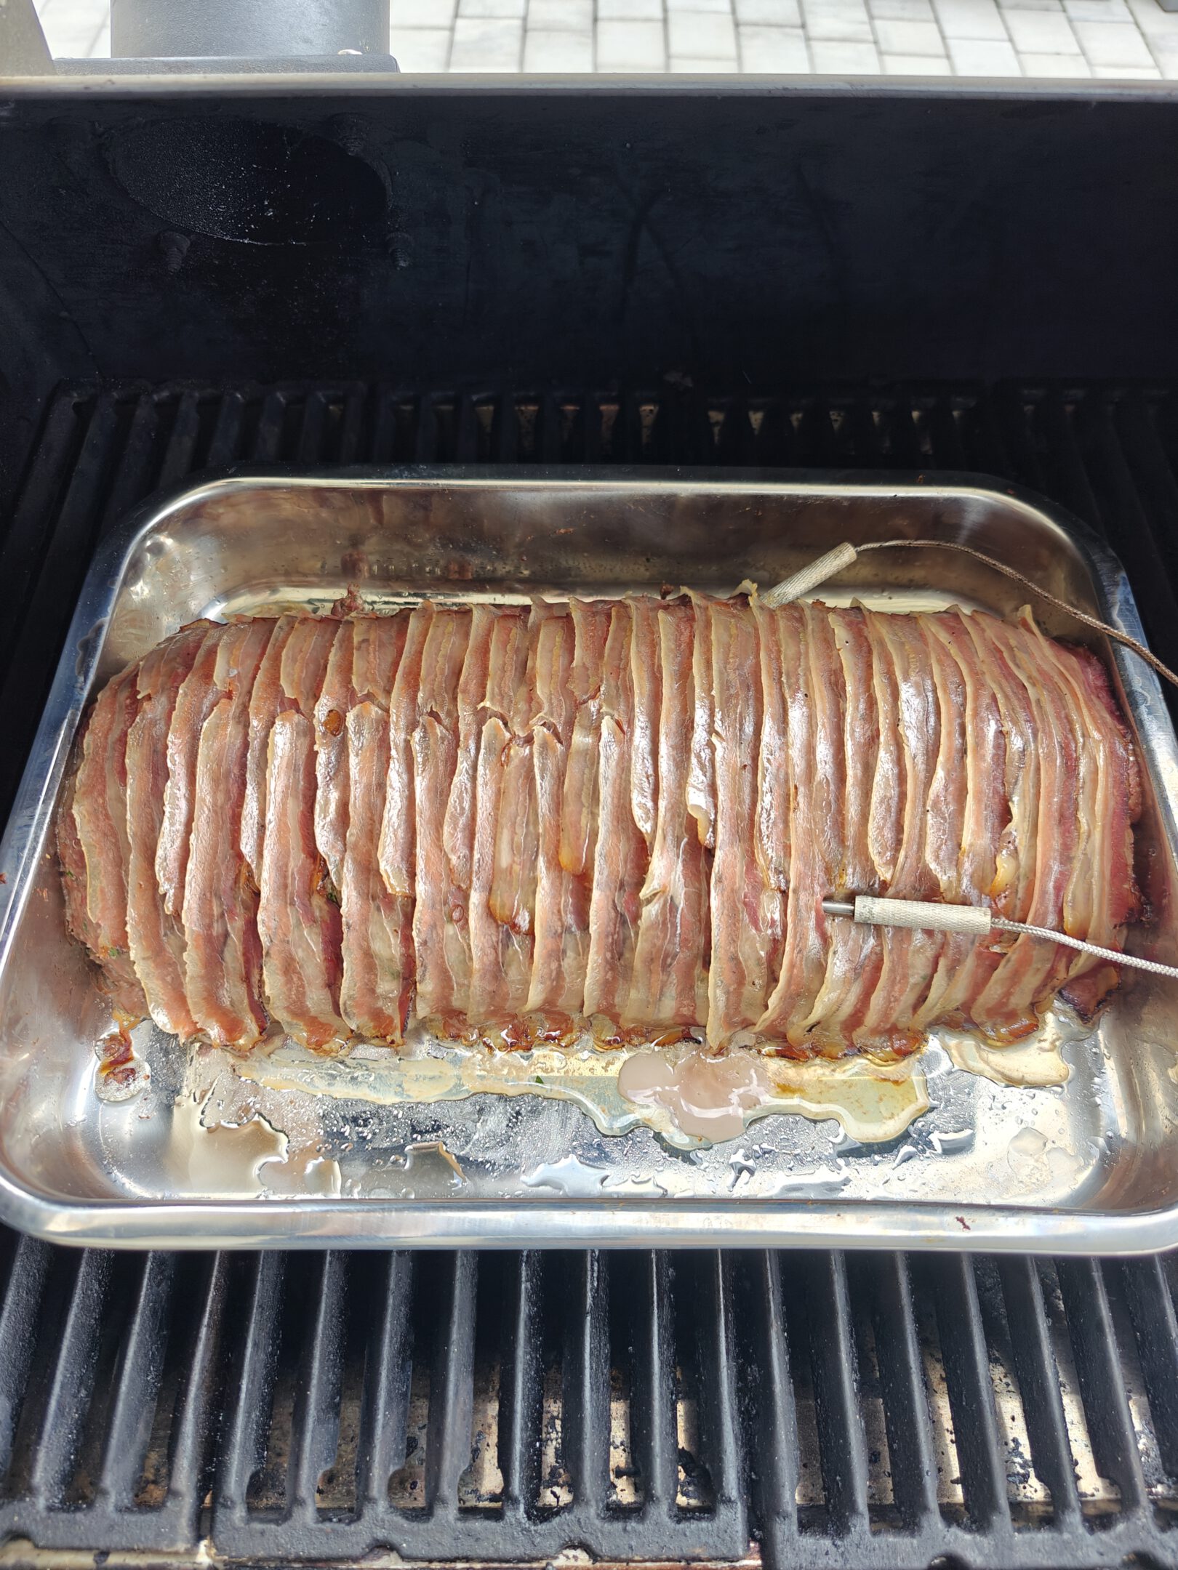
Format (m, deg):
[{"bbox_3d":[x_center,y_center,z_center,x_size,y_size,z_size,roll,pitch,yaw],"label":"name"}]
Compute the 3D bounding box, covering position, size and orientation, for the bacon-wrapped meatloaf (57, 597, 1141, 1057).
[{"bbox_3d":[0.004,-0.005,0.363,0.351,0.083,0.171,0,60,0],"label":"bacon-wrapped meatloaf"}]

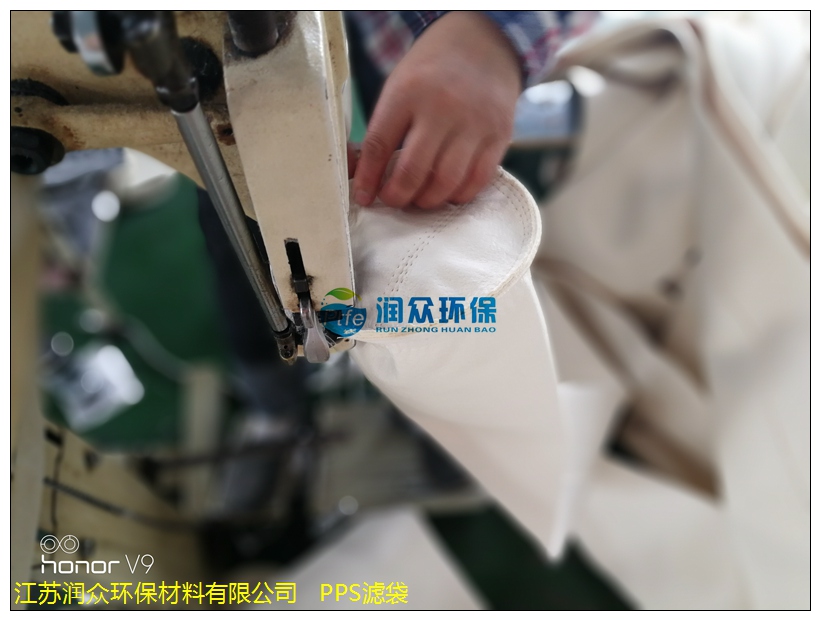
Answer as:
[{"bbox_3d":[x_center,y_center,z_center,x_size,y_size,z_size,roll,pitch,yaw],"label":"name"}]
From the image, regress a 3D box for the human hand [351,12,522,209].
[{"bbox_3d":[0.022,-0.131,0.415,0.092,0.140,0.072,20,10,1],"label":"human hand"}]

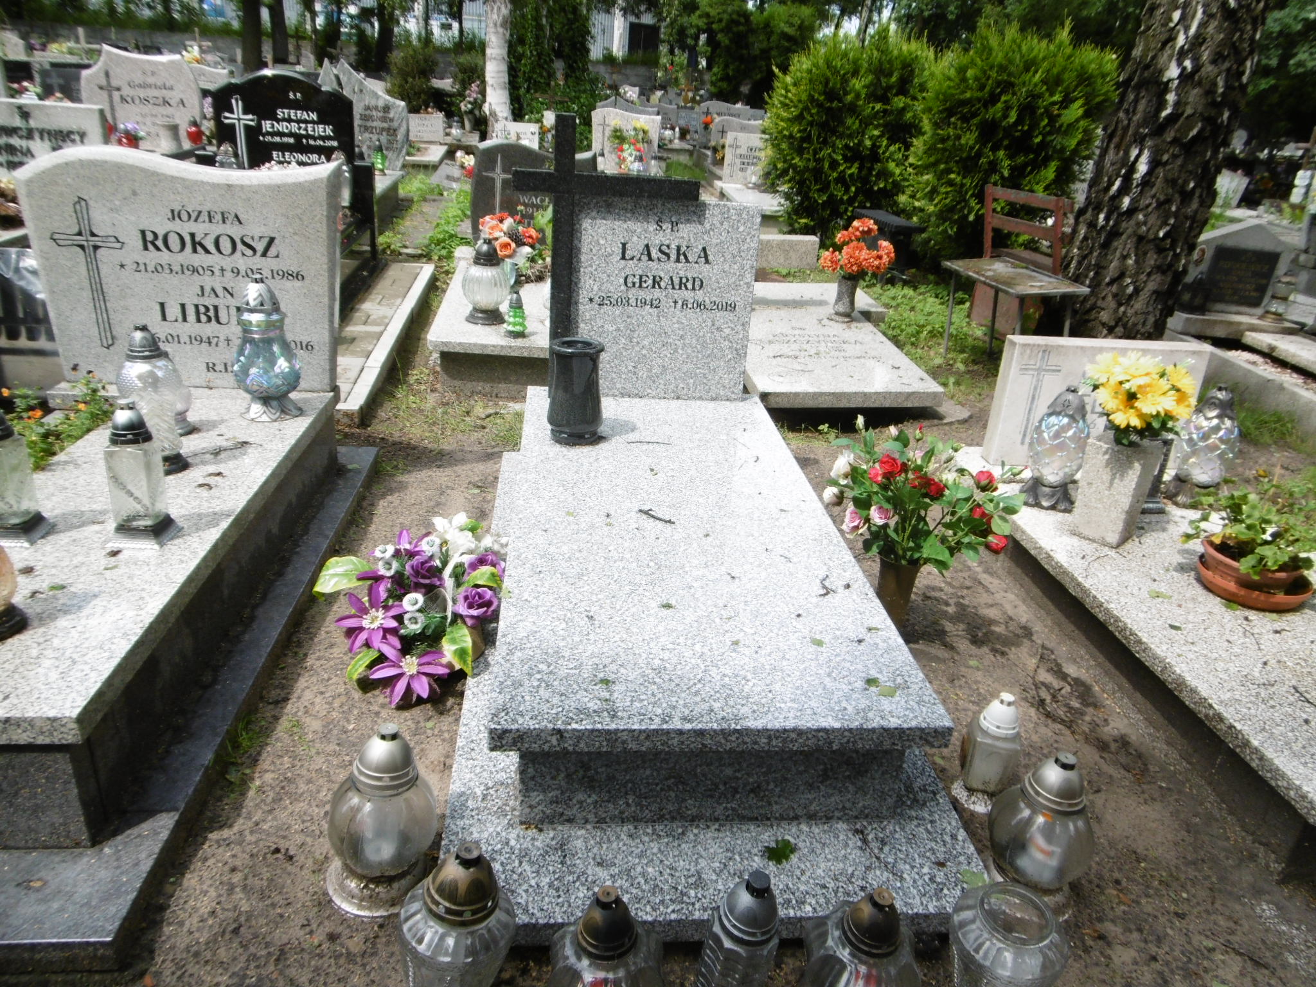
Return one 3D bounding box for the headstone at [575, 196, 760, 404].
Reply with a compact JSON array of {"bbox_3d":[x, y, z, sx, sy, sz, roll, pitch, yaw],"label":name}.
[{"bbox_3d":[0.003,-0.615,2.904,0.596,0.615,0.080,1,18,-7],"label":"headstone"}]

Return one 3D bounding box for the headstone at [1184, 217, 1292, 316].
[{"bbox_3d":[3.534,-1.418,5.657,0.680,0.570,0.120,7,25,6],"label":"headstone"}]

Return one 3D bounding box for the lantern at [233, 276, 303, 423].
[{"bbox_3d":[-1.080,-0.405,2.535,0.175,0.378,0.175,2,25,-7],"label":"lantern"}]

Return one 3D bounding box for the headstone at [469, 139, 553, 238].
[{"bbox_3d":[-0.732,-1.750,5.412,0.742,0.629,0.097,1,25,-7],"label":"headstone"}]

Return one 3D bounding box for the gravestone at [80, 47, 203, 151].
[{"bbox_3d":[-3.671,-2.811,6.534,0.815,0.667,0.097,1,25,-7],"label":"gravestone"}]

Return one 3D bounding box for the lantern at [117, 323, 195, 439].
[{"bbox_3d":[-1.166,-0.242,2.103,0.153,0.310,0.153,1,25,-7],"label":"lantern"}]

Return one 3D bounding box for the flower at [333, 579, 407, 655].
[{"bbox_3d":[-0.656,0.279,2.090,0.160,0.060,0.160,2,66,-5],"label":"flower"}]

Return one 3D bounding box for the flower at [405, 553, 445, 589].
[{"bbox_3d":[-0.546,0.182,2.141,0.089,0.063,0.085,-1,65,-1],"label":"flower"}]

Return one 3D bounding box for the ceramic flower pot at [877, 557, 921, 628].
[{"bbox_3d":[0.625,0.265,2.420,0.120,0.235,0.120,4,25,-2],"label":"ceramic flower pot"}]

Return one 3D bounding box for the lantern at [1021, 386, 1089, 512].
[{"bbox_3d":[1.157,-0.134,2.606,0.155,0.340,0.155,1,23,-7],"label":"lantern"}]

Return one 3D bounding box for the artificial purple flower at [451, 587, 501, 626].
[{"bbox_3d":[-0.424,0.264,2.130,0.108,0.085,0.100,-1,25,-11],"label":"artificial purple flower"}]

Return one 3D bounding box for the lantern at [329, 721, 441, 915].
[{"bbox_3d":[-0.441,0.514,1.464,0.175,0.339,0.175,6,24,-9],"label":"lantern"}]

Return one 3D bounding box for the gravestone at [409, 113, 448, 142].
[{"bbox_3d":[-3.540,-5.603,13.967,0.520,0.410,0.100,1,23,-7],"label":"gravestone"}]

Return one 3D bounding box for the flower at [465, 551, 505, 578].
[{"bbox_3d":[-0.421,0.181,2.220,0.100,0.080,0.095,0,25,-11],"label":"flower"}]

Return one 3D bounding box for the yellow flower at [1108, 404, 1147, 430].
[{"bbox_3d":[1.241,-0.202,2.410,0.100,0.060,0.070,14,28,20],"label":"yellow flower"}]

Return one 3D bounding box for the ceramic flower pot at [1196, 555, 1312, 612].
[{"bbox_3d":[1.440,0.187,2.196,0.240,0.100,0.240,1,23,-7],"label":"ceramic flower pot"}]

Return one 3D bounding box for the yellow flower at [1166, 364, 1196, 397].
[{"bbox_3d":[1.458,-0.315,2.542,0.050,0.100,0.100,-41,41,-15],"label":"yellow flower"}]

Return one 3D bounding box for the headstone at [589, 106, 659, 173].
[{"bbox_3d":[-0.340,-3.753,9.710,0.720,0.710,0.100,1,23,-7],"label":"headstone"}]

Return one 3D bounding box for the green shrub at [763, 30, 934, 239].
[{"bbox_3d":[1.682,-3.013,7.966,1.550,1.750,1.500,2,25,-7],"label":"green shrub"}]

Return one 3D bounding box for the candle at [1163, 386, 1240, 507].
[{"bbox_3d":[1.669,-0.147,2.764,0.165,0.345,0.165,2,25,-7],"label":"candle"}]

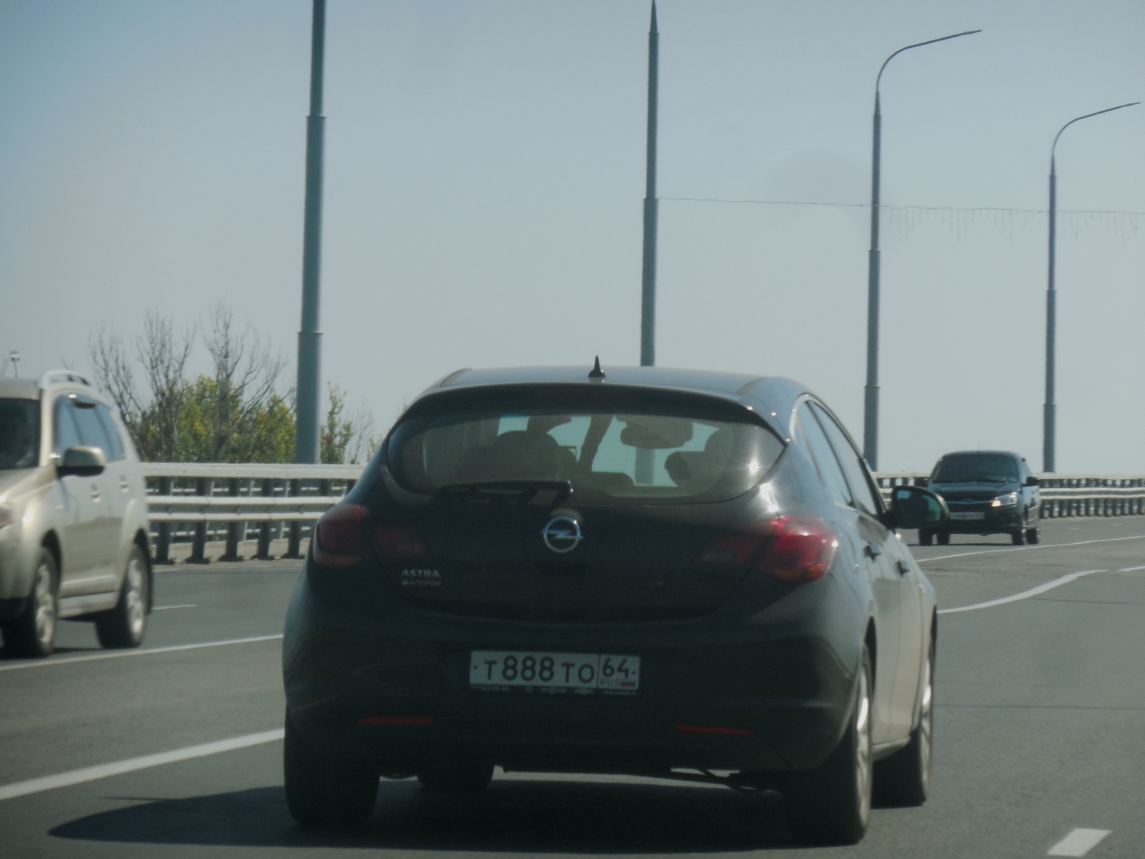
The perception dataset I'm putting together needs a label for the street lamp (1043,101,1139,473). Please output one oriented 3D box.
[{"bbox_3d":[13.520,-3.090,191.800,2.400,10.900,0.300,1,0,12],"label":"street lamp"}]

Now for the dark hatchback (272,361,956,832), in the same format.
[{"bbox_3d":[0.210,0.530,24.650,1.840,1.510,4.420,1,0,7],"label":"dark hatchback"}]

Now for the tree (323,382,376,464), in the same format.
[{"bbox_3d":[-4.770,0.750,158.000,1.300,3.500,1.300,1,0,0],"label":"tree"}]

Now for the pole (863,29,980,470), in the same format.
[{"bbox_3d":[7.630,-3.330,160.800,2.420,10.830,0.300,1,0,10],"label":"pole"}]

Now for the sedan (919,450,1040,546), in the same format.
[{"bbox_3d":[6.370,1.050,115.000,1.720,1.490,4.260,0,0,9],"label":"sedan"}]

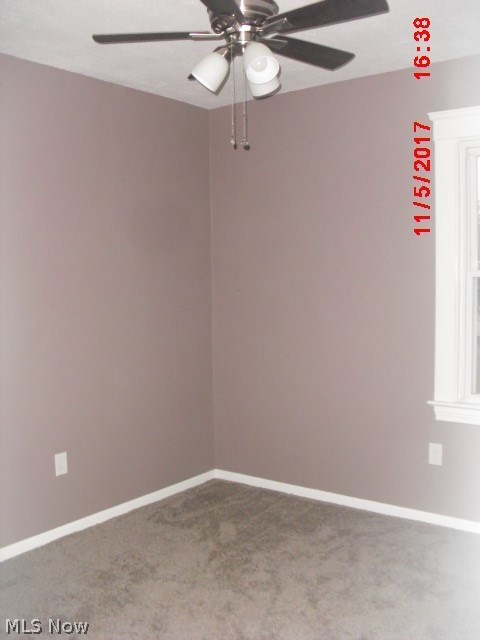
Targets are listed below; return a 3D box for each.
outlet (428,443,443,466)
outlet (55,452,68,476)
[{"bbox_3d":[1.030,0.708,3.510,0.071,0.115,0.010,2,5,37],"label":"outlet"},{"bbox_3d":[-0.925,0.745,3.440,0.010,0.115,0.071,2,5,37],"label":"outlet"}]

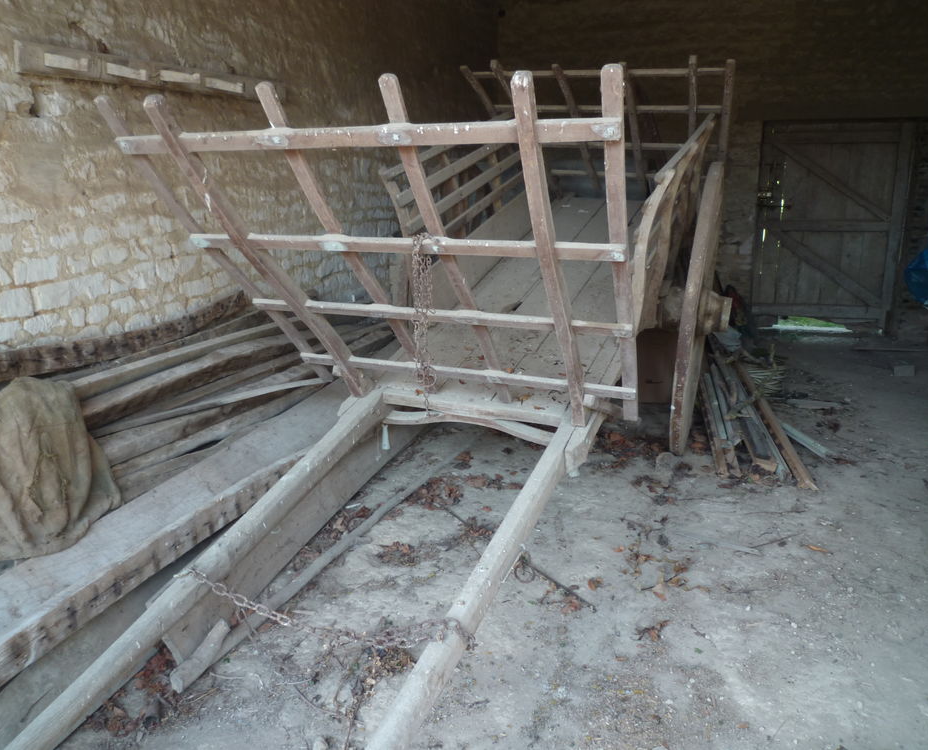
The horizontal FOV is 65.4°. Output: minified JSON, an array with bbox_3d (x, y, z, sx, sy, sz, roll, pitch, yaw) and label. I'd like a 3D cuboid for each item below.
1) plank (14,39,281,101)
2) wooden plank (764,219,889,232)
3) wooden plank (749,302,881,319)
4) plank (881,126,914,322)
[{"bbox_3d":[-1.294,-1.341,3.271,0.040,0.108,1.573,5,18,22],"label":"plank"},{"bbox_3d":[3.316,-1.362,6.624,1.022,0.105,0.040,4,16,18],"label":"wooden plank"},{"bbox_3d":[3.309,-0.609,6.840,1.093,0.100,0.040,4,16,18],"label":"wooden plank"},{"bbox_3d":[3.863,-1.340,6.437,0.110,1.717,0.050,2,16,19],"label":"plank"}]

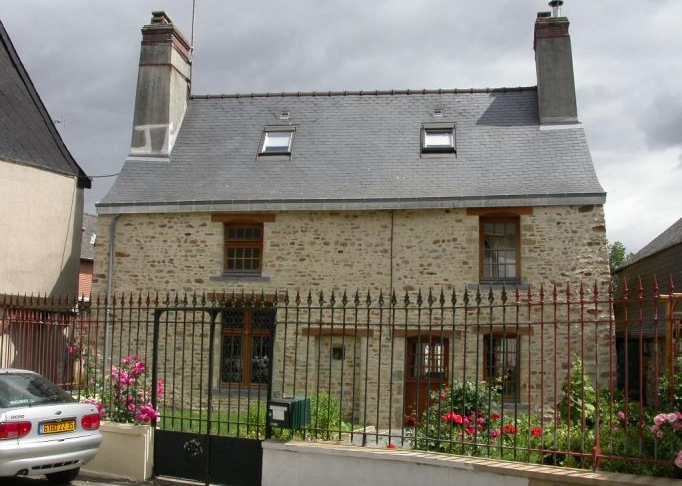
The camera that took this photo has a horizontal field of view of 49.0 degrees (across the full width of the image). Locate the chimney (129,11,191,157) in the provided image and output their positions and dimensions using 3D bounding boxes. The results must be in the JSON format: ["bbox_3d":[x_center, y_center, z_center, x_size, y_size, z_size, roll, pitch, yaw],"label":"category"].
[{"bbox_3d":[-4.637,-3.983,19.655,1.030,3.720,1.330,0,-7,9],"label":"chimney"}]

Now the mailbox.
[{"bbox_3d":[-0.573,1.908,8.397,0.287,0.288,0.410,-3,-8,29],"label":"mailbox"}]

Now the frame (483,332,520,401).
[{"bbox_3d":[3.377,2.627,15.701,0.766,1.429,0.130,0,-7,9],"label":"frame"}]

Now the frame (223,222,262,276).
[{"bbox_3d":[-2.203,0.136,16.851,0.912,1.171,0.130,0,-7,9],"label":"frame"}]

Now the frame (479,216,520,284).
[{"bbox_3d":[3.404,0.146,16.011,0.859,1.463,0.130,0,-7,9],"label":"frame"}]

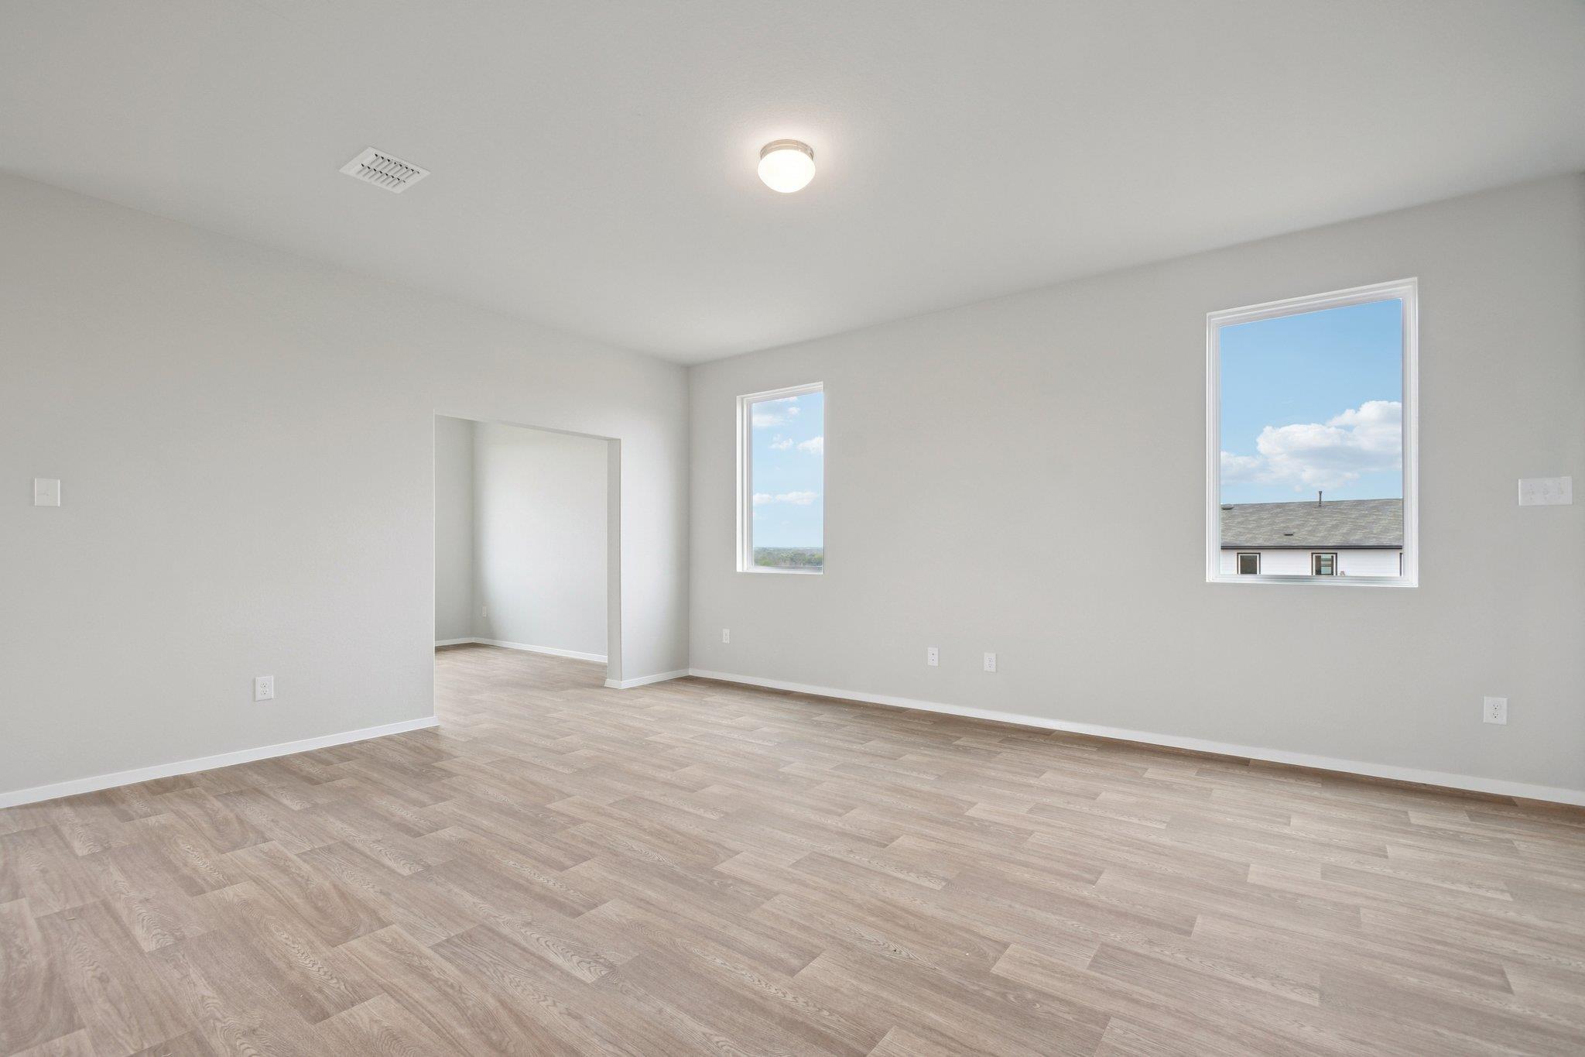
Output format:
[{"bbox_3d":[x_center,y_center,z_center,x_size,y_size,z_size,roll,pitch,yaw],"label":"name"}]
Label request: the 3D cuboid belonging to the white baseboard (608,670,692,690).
[{"bbox_3d":[-1.201,1.249,5.556,0.170,0.064,0.717,-2,-3,38],"label":"white baseboard"}]

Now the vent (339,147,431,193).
[{"bbox_3d":[-1.789,-1.555,2.901,0.293,0.020,0.238,-2,-3,38],"label":"vent"}]

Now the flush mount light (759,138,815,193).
[{"bbox_3d":[-0.022,-1.505,2.782,0.242,0.128,0.242,0,-2,0],"label":"flush mount light"}]

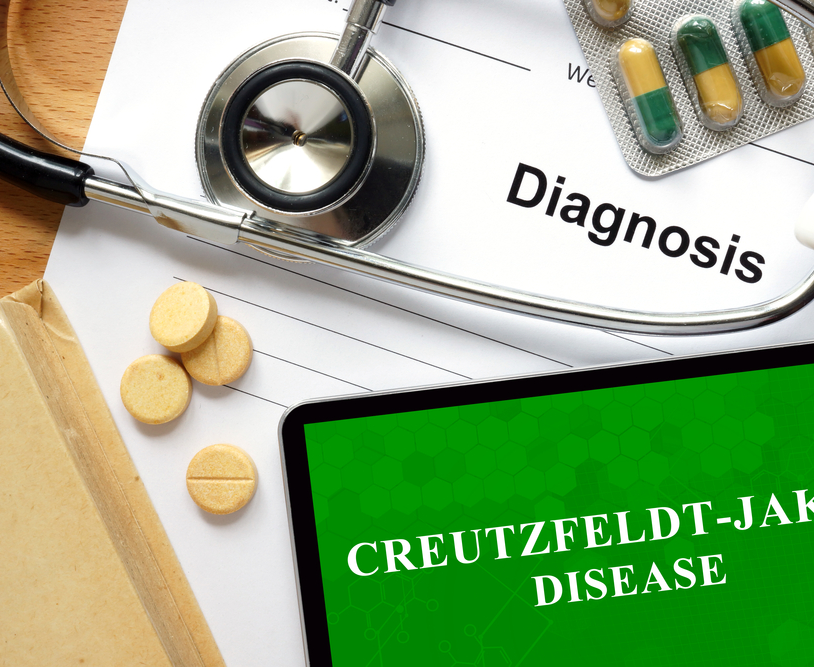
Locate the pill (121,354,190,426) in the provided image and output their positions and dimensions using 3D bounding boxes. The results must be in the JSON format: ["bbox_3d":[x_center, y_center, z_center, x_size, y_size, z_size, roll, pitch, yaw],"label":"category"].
[{"bbox_3d":[-0.048,0.011,0.242,0.013,0.004,0.013,0,89,0],"label":"pill"}]

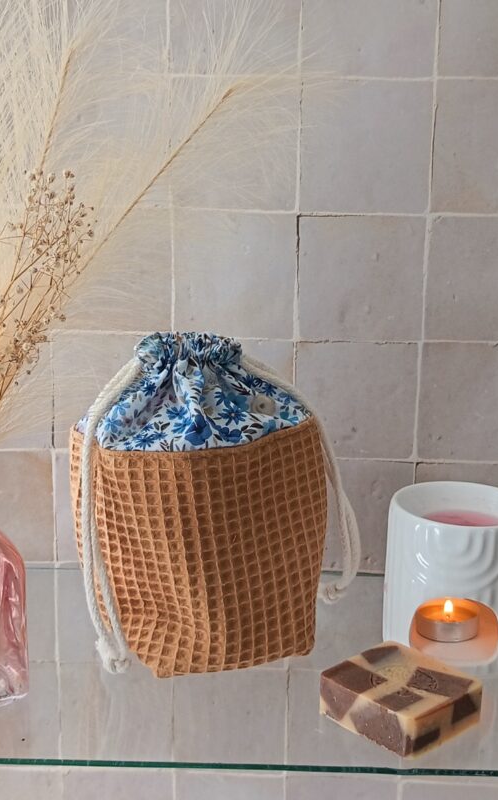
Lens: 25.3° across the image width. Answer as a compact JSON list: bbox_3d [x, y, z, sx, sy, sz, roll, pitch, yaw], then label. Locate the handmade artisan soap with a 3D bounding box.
[{"bbox_3d":[0.086,0.168,0.628,0.063,0.023,0.067,-13,20,-42],"label":"handmade artisan soap"}]

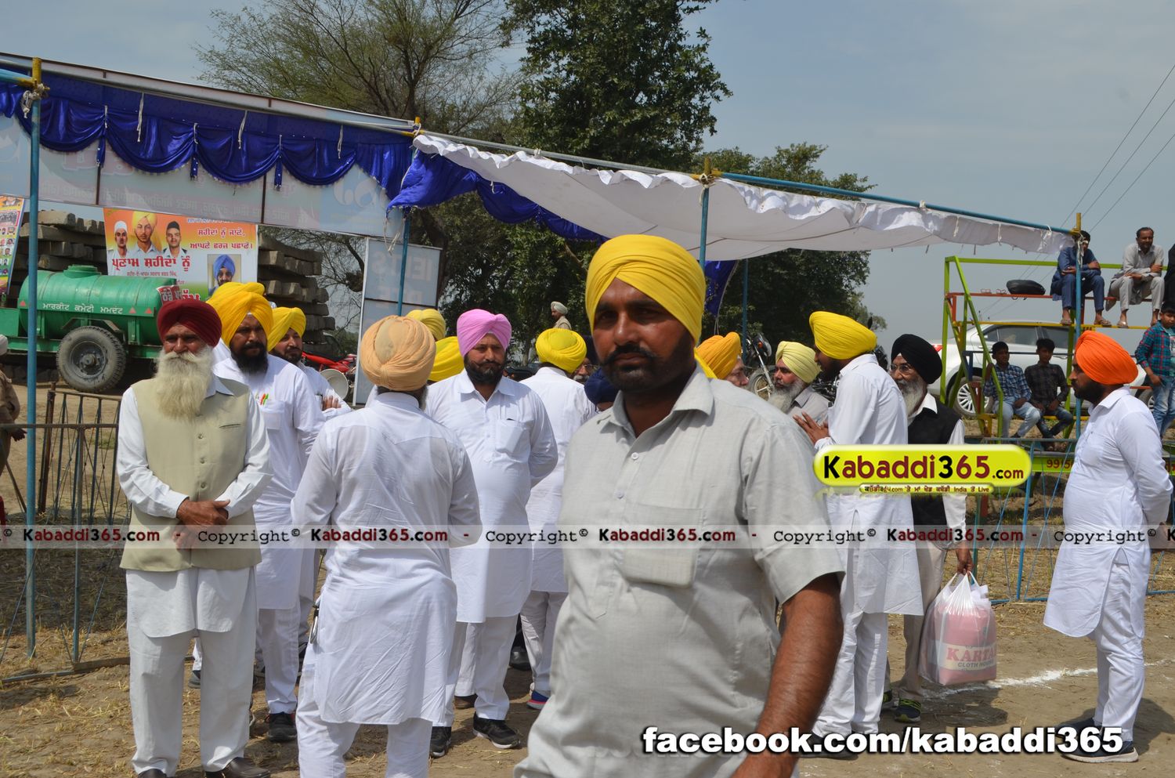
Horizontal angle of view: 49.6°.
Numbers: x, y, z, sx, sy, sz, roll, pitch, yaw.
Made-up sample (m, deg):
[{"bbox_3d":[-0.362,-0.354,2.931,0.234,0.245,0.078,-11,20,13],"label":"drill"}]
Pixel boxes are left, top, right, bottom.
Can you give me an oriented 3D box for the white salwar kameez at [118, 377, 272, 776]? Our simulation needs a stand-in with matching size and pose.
[{"bbox_3d":[-1.443,0.692,4.670,0.570,1.500,0.360,1,2,-22],"label":"white salwar kameez"}]

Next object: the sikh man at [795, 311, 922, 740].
[{"bbox_3d":[1.119,0.585,5.220,0.500,1.810,0.480,3,2,29],"label":"sikh man"}]

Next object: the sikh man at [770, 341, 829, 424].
[{"bbox_3d":[1.190,0.610,7.000,0.520,1.740,0.380,1,1,45],"label":"sikh man"}]

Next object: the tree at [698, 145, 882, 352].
[{"bbox_3d":[4.800,-2.500,30.000,4.900,6.200,4.800,1,0,0],"label":"tree"}]

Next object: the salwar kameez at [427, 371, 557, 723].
[{"bbox_3d":[-0.390,0.650,5.200,0.550,1.440,0.360,1,0,-10],"label":"salwar kameez"}]

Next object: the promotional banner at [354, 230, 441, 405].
[{"bbox_3d":[-2.808,-1.017,19.000,1.380,2.500,0.060,0,2,-43],"label":"promotional banner"}]

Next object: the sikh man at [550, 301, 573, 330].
[{"bbox_3d":[-0.410,-0.500,19.800,0.360,1.720,0.500,1,0,-22],"label":"sikh man"}]

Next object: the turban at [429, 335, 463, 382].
[{"bbox_3d":[-0.625,-0.133,5.750,0.260,0.220,0.240,0,2,-45],"label":"turban"}]

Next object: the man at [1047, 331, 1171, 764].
[{"bbox_3d":[2.150,0.630,5.250,0.470,1.740,0.490,1,0,5],"label":"man"}]

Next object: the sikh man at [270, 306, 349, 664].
[{"bbox_3d":[-1.427,0.481,6.400,0.520,1.790,0.380,1,2,-25],"label":"sikh man"}]

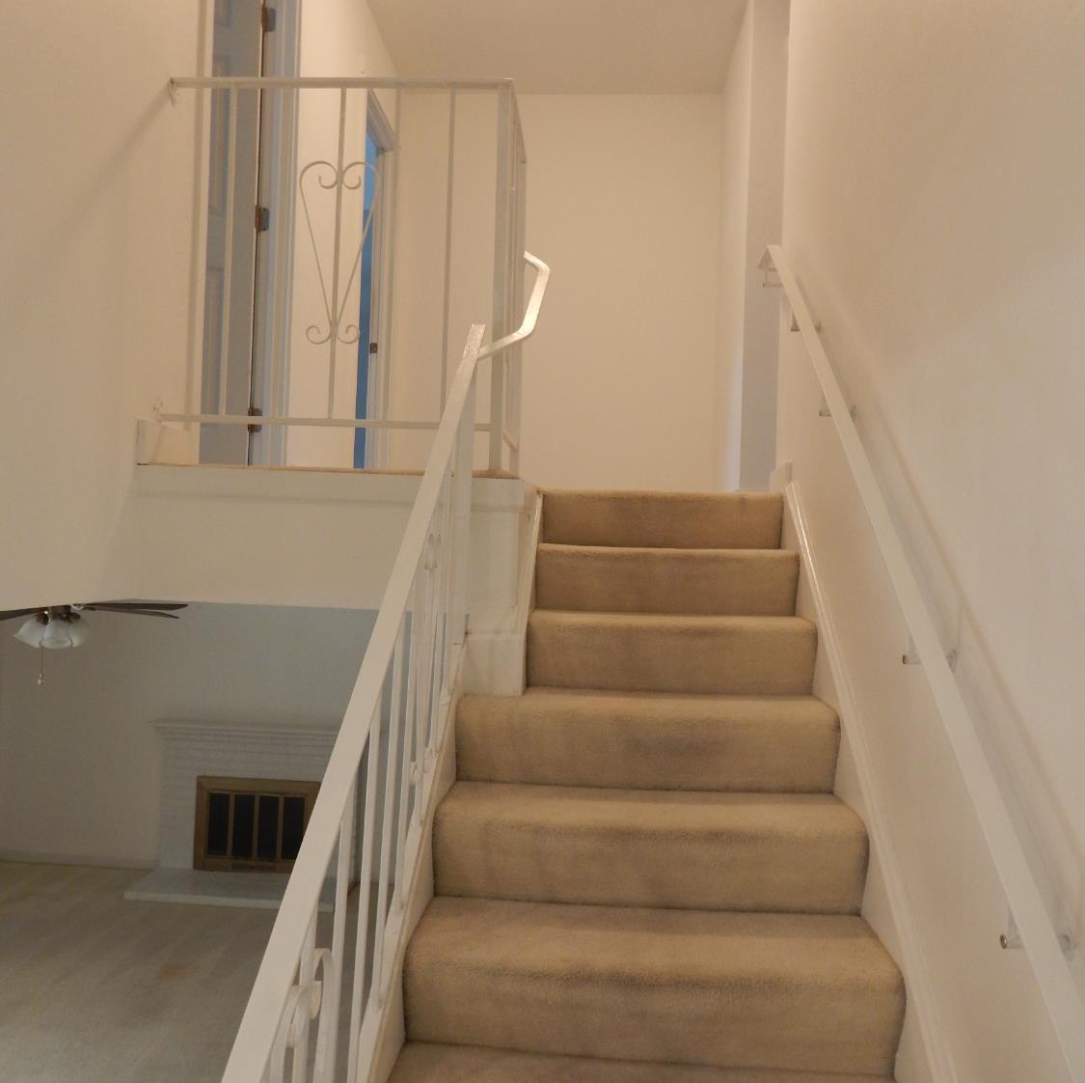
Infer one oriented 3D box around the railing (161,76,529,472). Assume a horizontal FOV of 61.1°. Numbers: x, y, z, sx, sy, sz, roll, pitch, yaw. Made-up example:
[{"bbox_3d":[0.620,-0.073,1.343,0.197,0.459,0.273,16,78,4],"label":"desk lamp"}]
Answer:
[{"bbox_3d":[-0.528,-0.696,2.633,0.925,1.022,0.520,2,-1,4],"label":"railing"}]

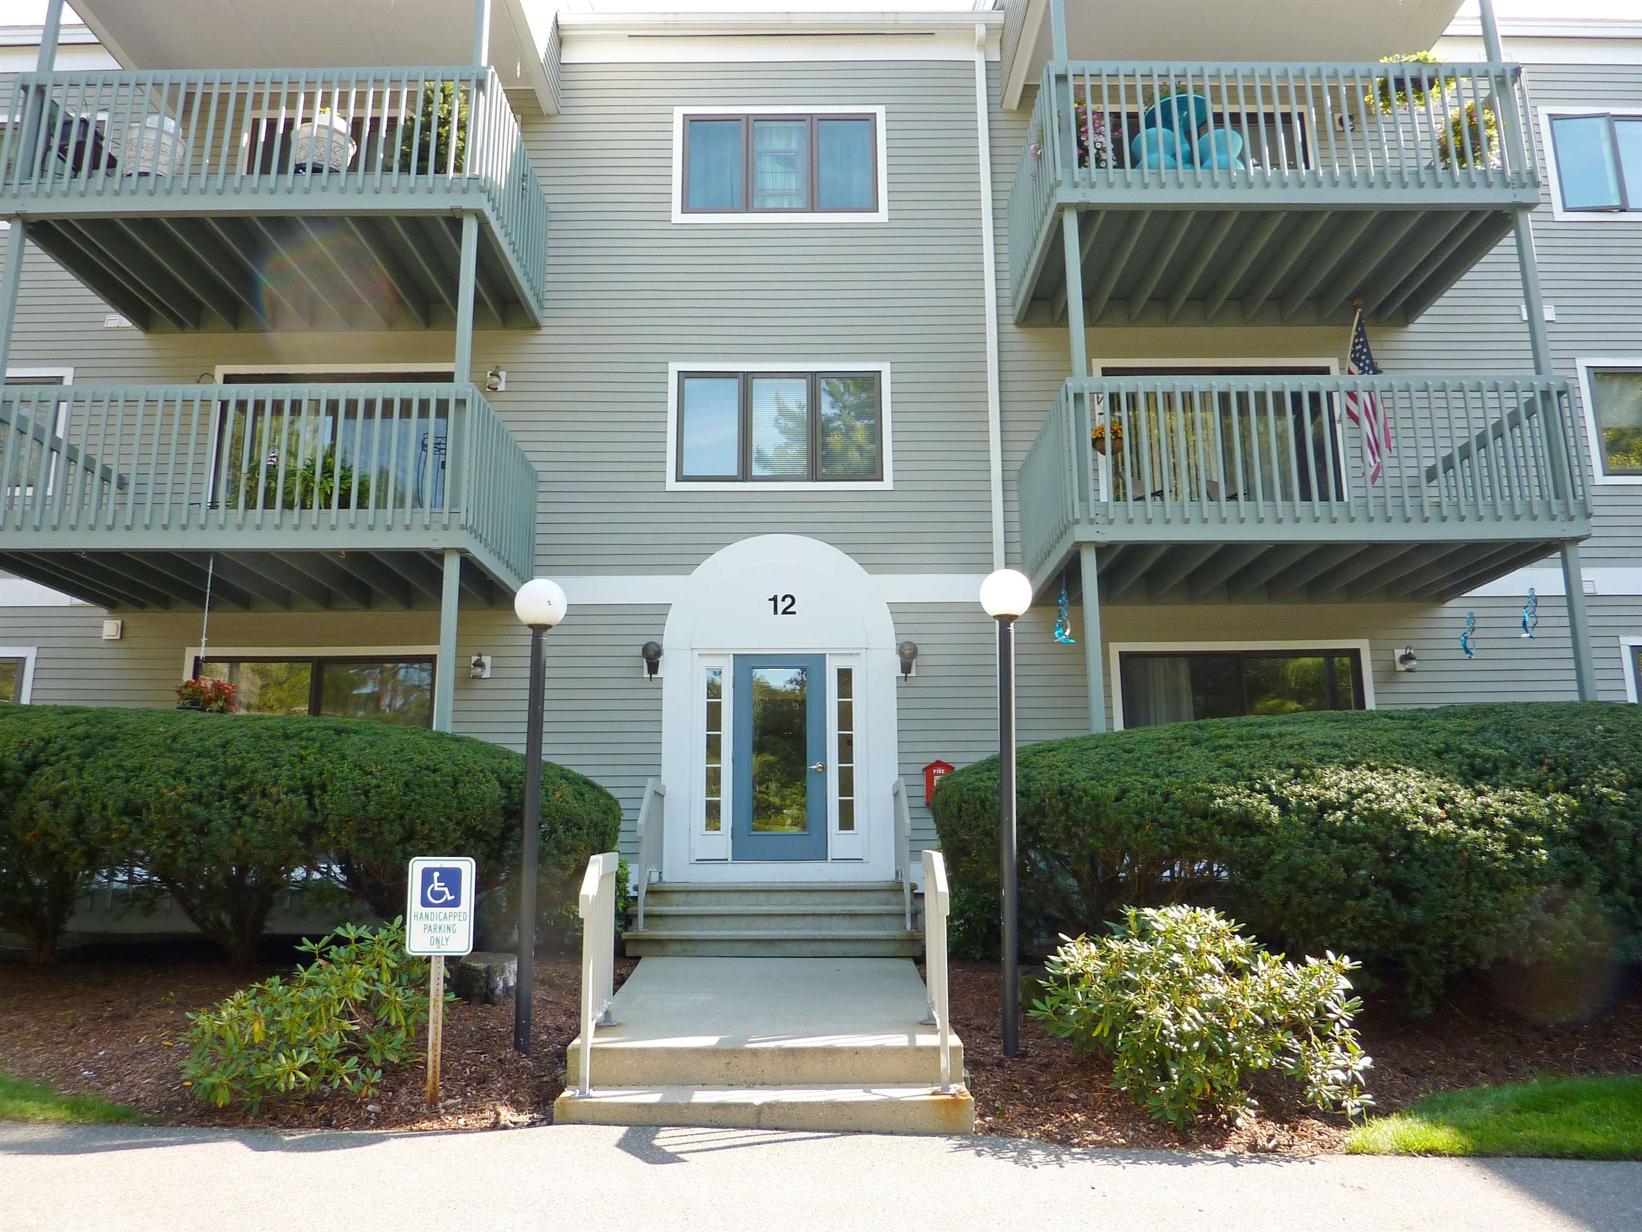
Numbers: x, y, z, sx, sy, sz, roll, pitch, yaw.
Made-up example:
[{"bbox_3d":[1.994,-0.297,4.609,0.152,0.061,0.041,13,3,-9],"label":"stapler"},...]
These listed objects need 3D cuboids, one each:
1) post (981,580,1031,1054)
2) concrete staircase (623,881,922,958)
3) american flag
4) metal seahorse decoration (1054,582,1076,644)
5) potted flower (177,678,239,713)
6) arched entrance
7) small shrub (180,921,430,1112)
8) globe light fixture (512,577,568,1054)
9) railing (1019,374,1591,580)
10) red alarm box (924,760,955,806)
[{"bbox_3d":[1.085,1.047,6.652,0.300,2.701,0.300,0,-12,0],"label":"post"},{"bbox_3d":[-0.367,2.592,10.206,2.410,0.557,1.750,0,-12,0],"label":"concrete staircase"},{"bbox_3d":[5.340,-2.136,11.697,0.382,1.800,0.480,0,-12,0],"label":"american flag"},{"bbox_3d":[2.117,-0.021,10.327,0.200,0.543,0.160,0,-12,0],"label":"metal seahorse decoration"},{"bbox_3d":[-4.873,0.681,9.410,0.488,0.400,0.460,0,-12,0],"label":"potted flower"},{"bbox_3d":[-0.393,0.855,11.583,2.285,3.406,0.160,0,-12,0],"label":"arched entrance"},{"bbox_3d":[-2.451,1.942,5.891,1.160,0.815,1.050,0,-12,0],"label":"small shrub"},{"bbox_3d":[-1.630,1.060,6.643,0.300,2.634,0.300,0,-12,0],"label":"globe light fixture"},{"bbox_3d":[4.138,-1.141,10.842,4.220,1.250,2.280,0,-12,0],"label":"railing"},{"bbox_3d":[1.128,1.599,11.312,0.300,0.436,0.180,0,-12,0],"label":"red alarm box"}]

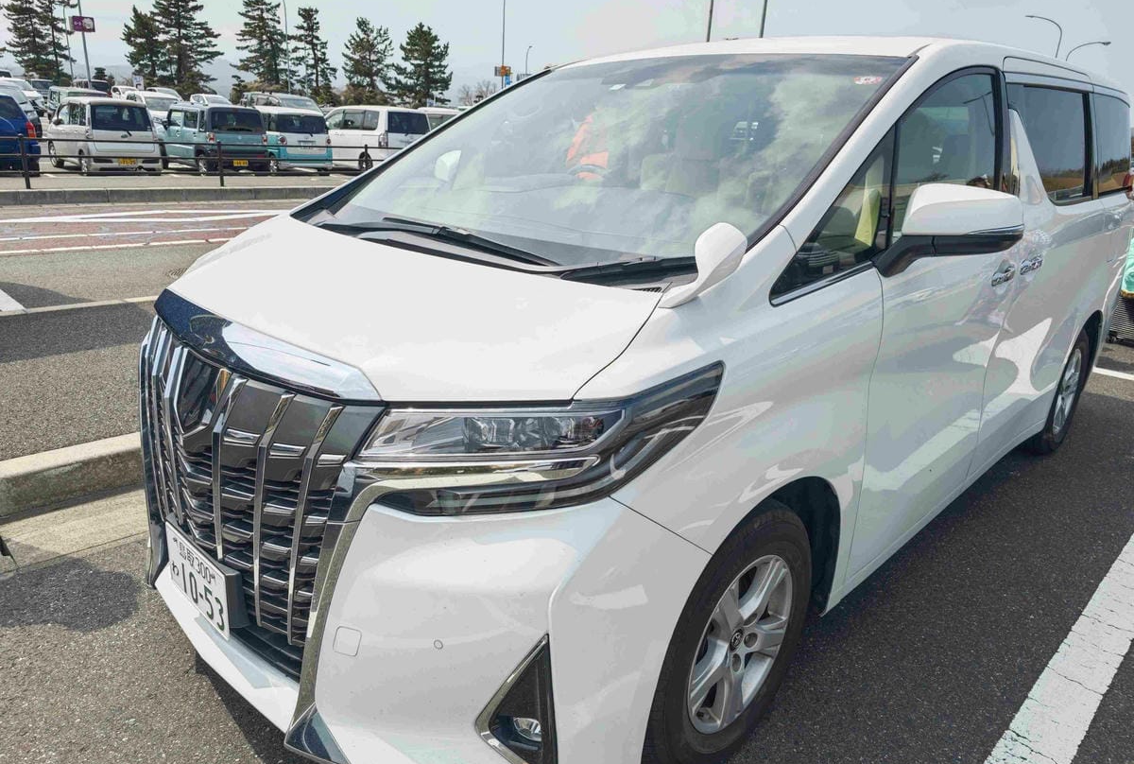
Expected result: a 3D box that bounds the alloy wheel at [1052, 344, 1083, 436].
[{"bbox_3d":[2.452,0.022,3.867,0.200,0.440,0.440,19,24,41],"label":"alloy wheel"}]

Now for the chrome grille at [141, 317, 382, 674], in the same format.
[{"bbox_3d":[-0.774,0.206,1.692,1.060,0.610,0.220,19,24,41],"label":"chrome grille"}]

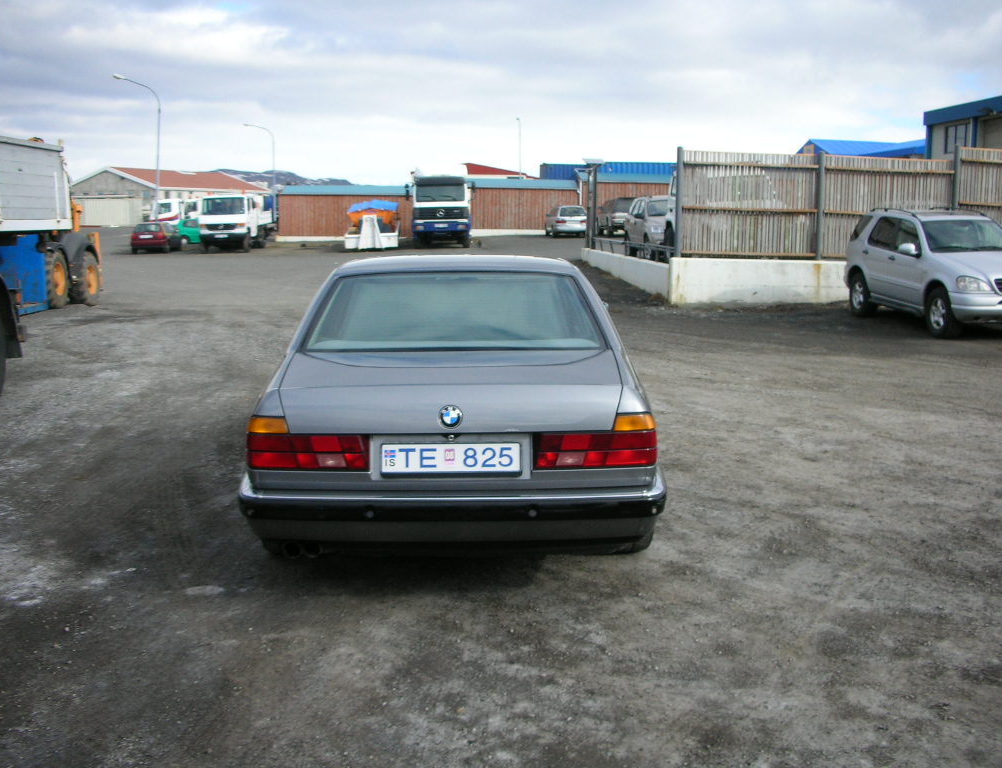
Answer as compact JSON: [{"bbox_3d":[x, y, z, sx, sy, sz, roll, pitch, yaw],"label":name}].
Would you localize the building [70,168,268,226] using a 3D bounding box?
[{"bbox_3d":[-45.658,-25.763,142.630,15.730,7.722,22.360,5,10,24],"label":"building"}]

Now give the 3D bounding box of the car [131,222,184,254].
[{"bbox_3d":[-16.368,-7.012,49.188,1.670,1.420,3.900,-1,9,-8],"label":"car"}]

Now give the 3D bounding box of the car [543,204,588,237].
[{"bbox_3d":[3.114,-7.503,47.654,1.710,1.440,4.450,0,9,-2],"label":"car"}]

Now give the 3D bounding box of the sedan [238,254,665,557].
[{"bbox_3d":[-0.229,-0.084,6.263,1.845,1.410,4.910,0,9,-1],"label":"sedan"}]

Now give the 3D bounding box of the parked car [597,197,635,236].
[{"bbox_3d":[5.721,-7.806,48.478,1.780,1.750,4.500,0,9,-3],"label":"parked car"}]

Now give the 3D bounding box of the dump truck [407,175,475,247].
[{"bbox_3d":[-2.795,-8.222,49.444,2.500,3.150,7.500,0,9,-3],"label":"dump truck"}]

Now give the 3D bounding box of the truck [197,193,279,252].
[{"bbox_3d":[-12.485,-7.679,49.226,2.200,2.650,6.000,0,9,-1],"label":"truck"}]

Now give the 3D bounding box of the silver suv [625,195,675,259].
[{"bbox_3d":[4.713,-4.418,29.093,1.780,1.720,4.500,0,9,-3],"label":"silver suv"}]

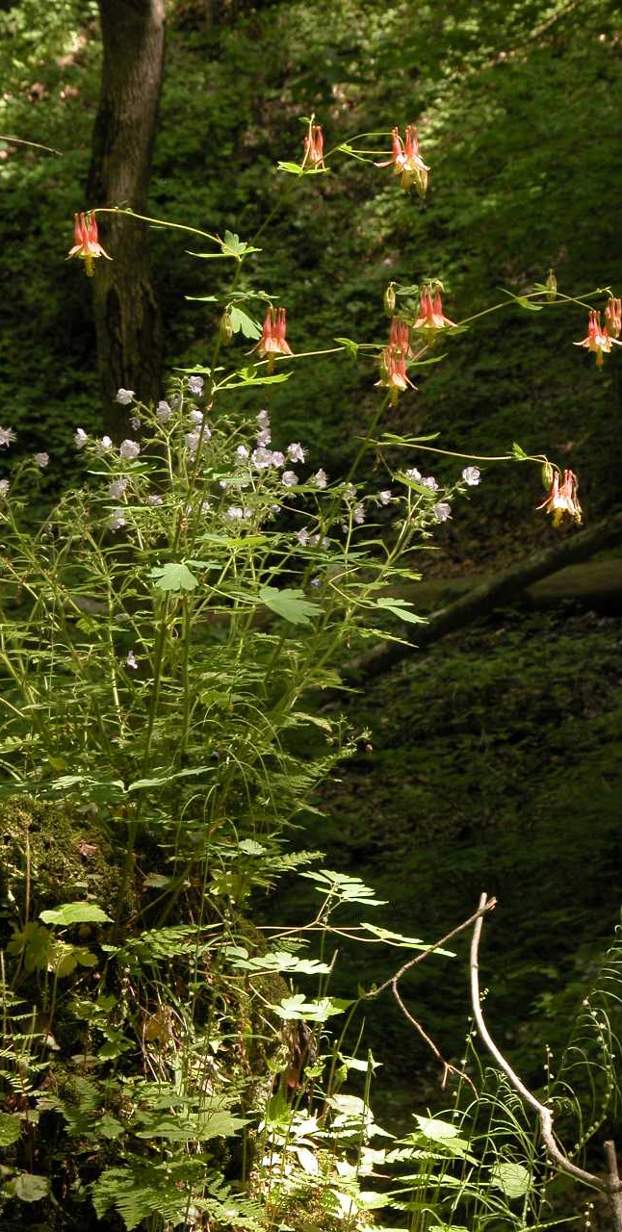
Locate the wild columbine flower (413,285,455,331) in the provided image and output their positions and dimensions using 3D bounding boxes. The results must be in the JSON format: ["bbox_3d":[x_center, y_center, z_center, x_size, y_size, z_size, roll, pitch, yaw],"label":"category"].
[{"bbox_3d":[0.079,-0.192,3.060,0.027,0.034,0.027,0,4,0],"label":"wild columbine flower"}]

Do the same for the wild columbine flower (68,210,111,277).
[{"bbox_3d":[-0.140,-0.235,3.050,0.028,0.041,0.027,0,4,0],"label":"wild columbine flower"}]

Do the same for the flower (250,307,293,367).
[{"bbox_3d":[-0.023,-0.175,3.050,0.028,0.038,0.027,0,4,0],"label":"flower"}]

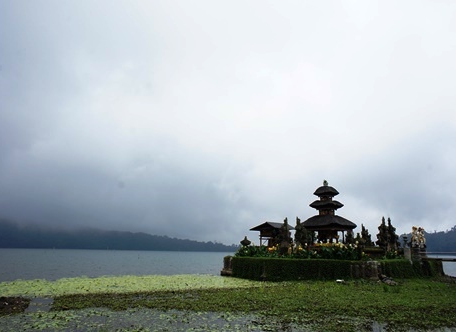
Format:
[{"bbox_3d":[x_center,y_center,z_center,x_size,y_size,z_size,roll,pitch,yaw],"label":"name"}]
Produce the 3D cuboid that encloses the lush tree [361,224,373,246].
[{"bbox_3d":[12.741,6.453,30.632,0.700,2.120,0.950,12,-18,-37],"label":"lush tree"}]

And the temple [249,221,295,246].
[{"bbox_3d":[3.824,5.884,28.446,2.750,2.260,2.750,12,-18,-37],"label":"temple"}]

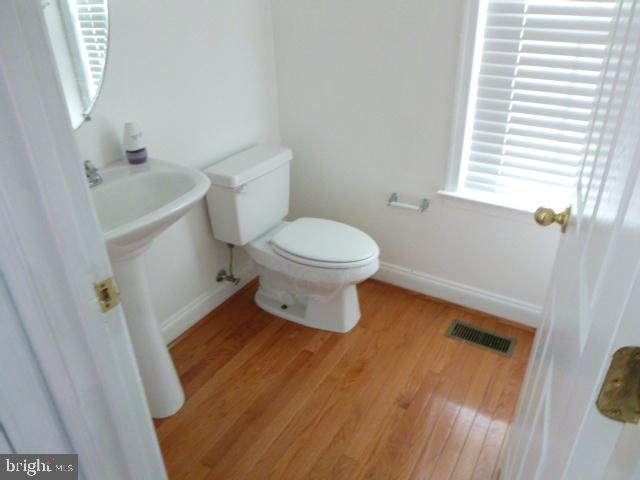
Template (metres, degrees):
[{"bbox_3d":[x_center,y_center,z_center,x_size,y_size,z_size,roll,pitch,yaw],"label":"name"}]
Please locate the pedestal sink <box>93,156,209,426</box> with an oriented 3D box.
[{"bbox_3d":[-0.602,0.248,1.560,0.500,0.870,0.610,15,32,28],"label":"pedestal sink"}]

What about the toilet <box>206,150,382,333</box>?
[{"bbox_3d":[-0.079,0.022,2.109,0.727,0.730,0.430,15,32,28],"label":"toilet"}]

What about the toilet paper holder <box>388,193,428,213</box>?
[{"bbox_3d":[0.411,-0.174,2.169,0.185,0.050,0.072,15,32,28],"label":"toilet paper holder"}]

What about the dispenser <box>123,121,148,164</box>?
[{"bbox_3d":[-0.641,-0.339,1.606,0.070,0.135,0.055,-25,36,-37],"label":"dispenser"}]

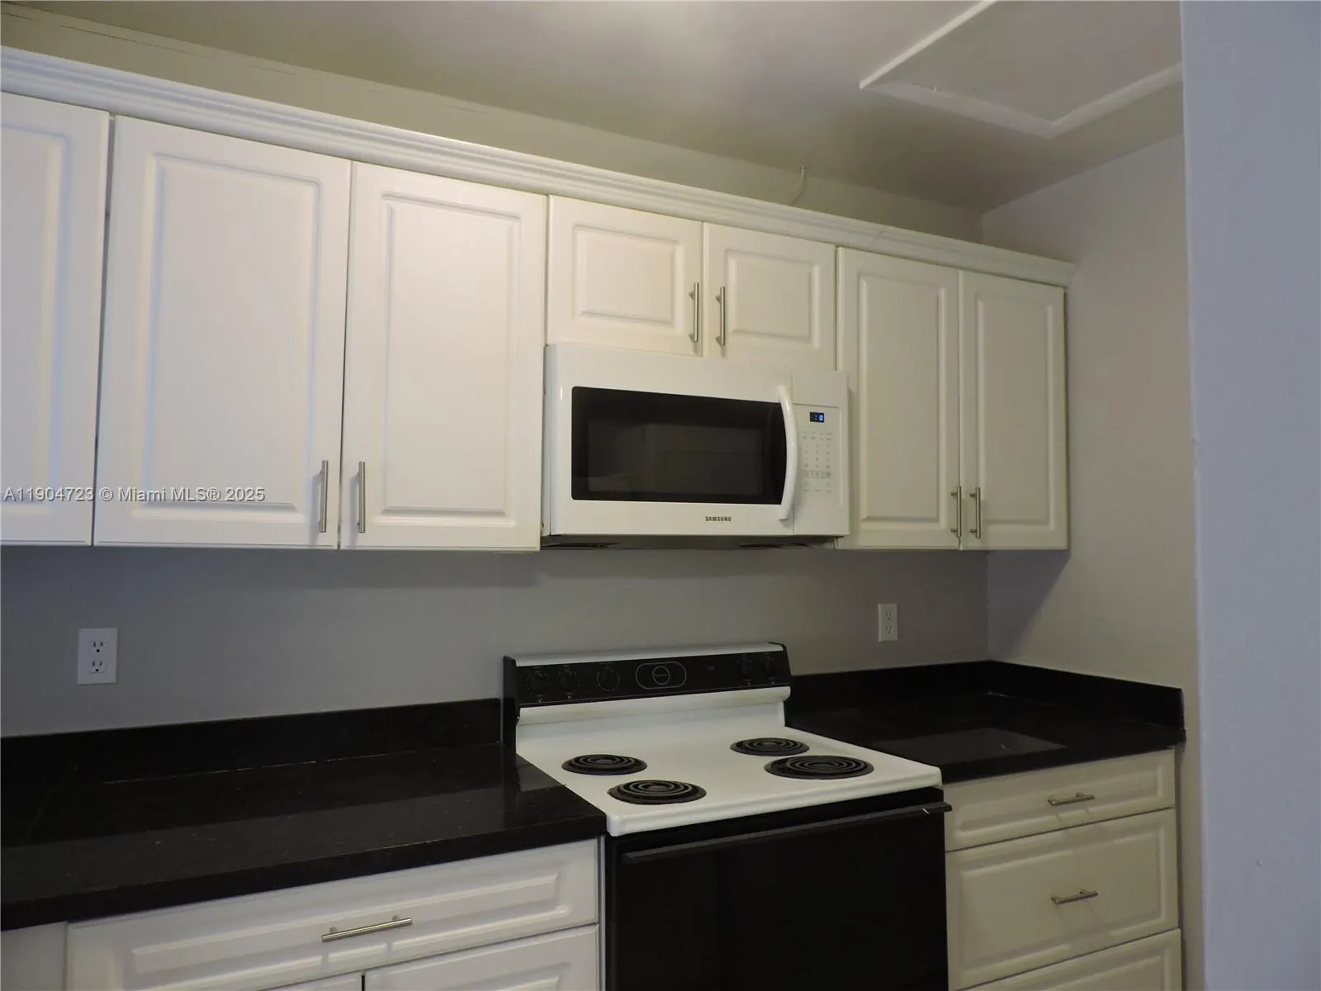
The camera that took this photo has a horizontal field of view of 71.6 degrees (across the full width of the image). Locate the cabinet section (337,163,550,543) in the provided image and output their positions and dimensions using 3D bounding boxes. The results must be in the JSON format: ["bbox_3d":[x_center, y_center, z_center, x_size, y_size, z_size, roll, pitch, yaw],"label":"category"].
[{"bbox_3d":[-0.428,-0.269,1.854,0.394,0.752,0.022,2,-3,-26],"label":"cabinet section"}]

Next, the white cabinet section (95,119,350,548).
[{"bbox_3d":[-0.784,-0.279,1.676,0.395,0.752,0.022,2,-3,-26],"label":"white cabinet section"}]

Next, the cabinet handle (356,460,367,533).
[{"bbox_3d":[-0.570,0.004,1.738,0.012,0.135,0.035,2,-3,-26],"label":"cabinet handle"}]

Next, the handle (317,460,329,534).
[{"bbox_3d":[-0.629,0.003,1.709,0.012,0.134,0.035,2,-3,-26],"label":"handle"}]

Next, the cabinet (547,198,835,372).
[{"bbox_3d":[0.025,-0.463,2.258,0.760,0.323,0.325,2,-3,-26],"label":"cabinet"}]

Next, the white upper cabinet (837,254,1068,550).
[{"bbox_3d":[0.732,-0.226,2.600,0.817,0.755,0.325,2,-3,-26],"label":"white upper cabinet"}]

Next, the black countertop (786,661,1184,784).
[{"bbox_3d":[0.825,0.575,2.435,0.817,0.143,0.637,2,-3,-26],"label":"black countertop"}]

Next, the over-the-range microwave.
[{"bbox_3d":[0.041,-0.094,2.204,0.760,0.415,0.406,2,-3,-26],"label":"over-the-range microwave"}]

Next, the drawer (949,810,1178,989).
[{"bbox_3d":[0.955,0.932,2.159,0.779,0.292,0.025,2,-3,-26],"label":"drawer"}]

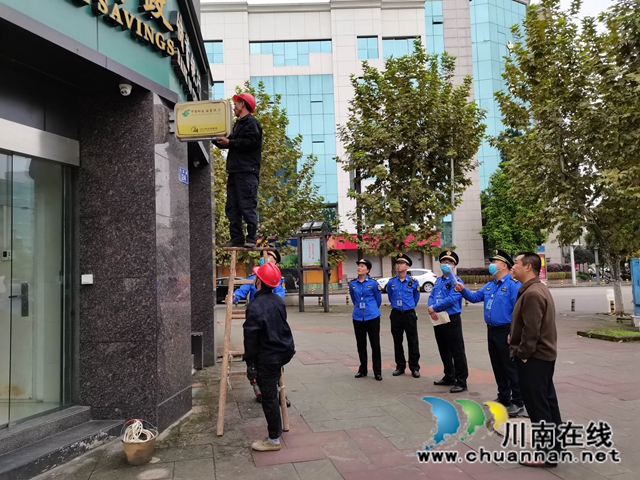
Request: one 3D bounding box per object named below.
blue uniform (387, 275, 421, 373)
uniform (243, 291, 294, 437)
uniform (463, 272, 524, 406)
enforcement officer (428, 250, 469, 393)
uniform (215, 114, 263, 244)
[{"bbox_3d":[1.185,1.210,6.966,0.470,1.416,0.300,-3,-4,25],"label":"blue uniform"},{"bbox_3d":[-0.479,1.106,4.366,0.400,1.364,0.450,-4,-4,33],"label":"uniform"},{"bbox_3d":[1.886,1.064,5.185,0.580,1.403,0.550,0,-4,-30],"label":"uniform"},{"bbox_3d":[1.609,1.039,6.198,0.400,1.801,0.500,1,-5,-44],"label":"enforcement officer"},{"bbox_3d":[-0.886,-0.656,5.192,0.480,1.423,0.470,-1,-3,-7],"label":"uniform"}]

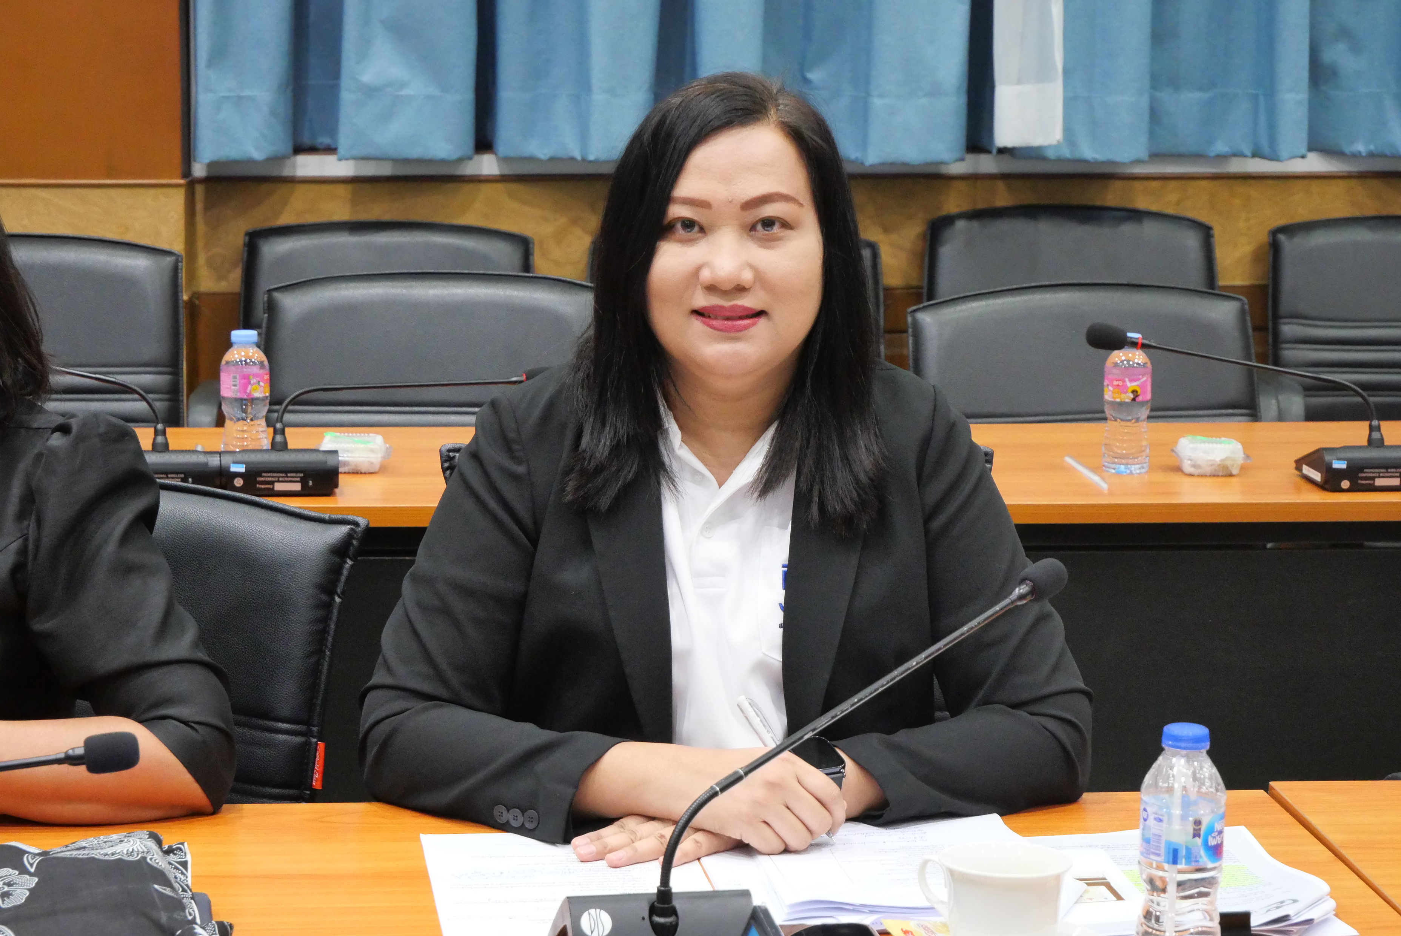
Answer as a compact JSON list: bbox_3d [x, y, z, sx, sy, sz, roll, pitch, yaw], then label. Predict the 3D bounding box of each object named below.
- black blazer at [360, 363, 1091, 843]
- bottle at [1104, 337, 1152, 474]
[{"bbox_3d":[0.020,0.198,2.914,0.582,0.560,0.460,0,10,2],"label":"black blazer"},{"bbox_3d":[0.525,-0.079,4.352,0.060,0.168,0.060,0,10,0],"label":"bottle"}]

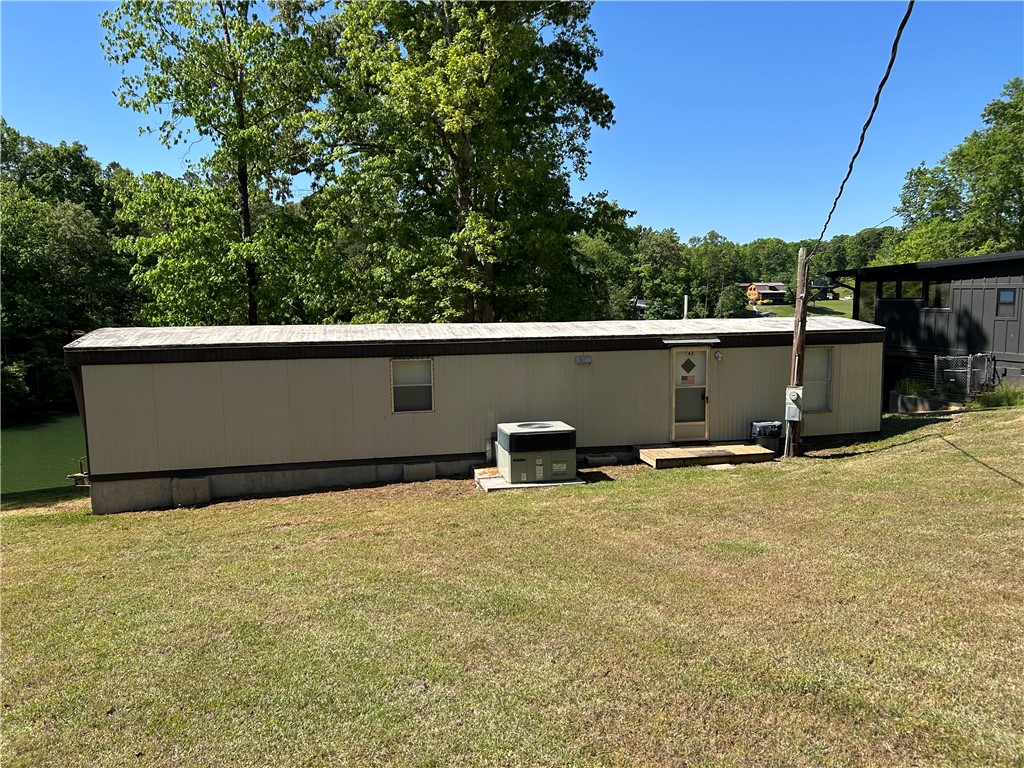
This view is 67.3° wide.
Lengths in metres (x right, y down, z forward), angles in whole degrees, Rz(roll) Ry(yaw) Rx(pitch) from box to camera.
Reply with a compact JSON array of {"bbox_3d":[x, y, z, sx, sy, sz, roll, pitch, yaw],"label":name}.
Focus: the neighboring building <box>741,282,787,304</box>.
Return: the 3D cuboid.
[{"bbox_3d":[93.054,-33.418,284.000,16.500,8.000,9.500,1,7,16],"label":"neighboring building"}]

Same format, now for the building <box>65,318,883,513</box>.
[{"bbox_3d":[-0.138,0.250,17.915,17.340,3.390,3.740,-2,7,-13],"label":"building"}]

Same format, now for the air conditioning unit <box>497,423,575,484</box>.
[{"bbox_3d":[0.463,1.317,15.085,1.300,0.965,1.060,-2,7,-13],"label":"air conditioning unit"}]

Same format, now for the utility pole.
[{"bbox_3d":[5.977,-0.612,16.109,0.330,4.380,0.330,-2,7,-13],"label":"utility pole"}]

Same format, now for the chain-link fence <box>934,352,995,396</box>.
[{"bbox_3d":[14.280,-0.330,24.200,1.100,1.300,1.300,-4,7,-26],"label":"chain-link fence"}]

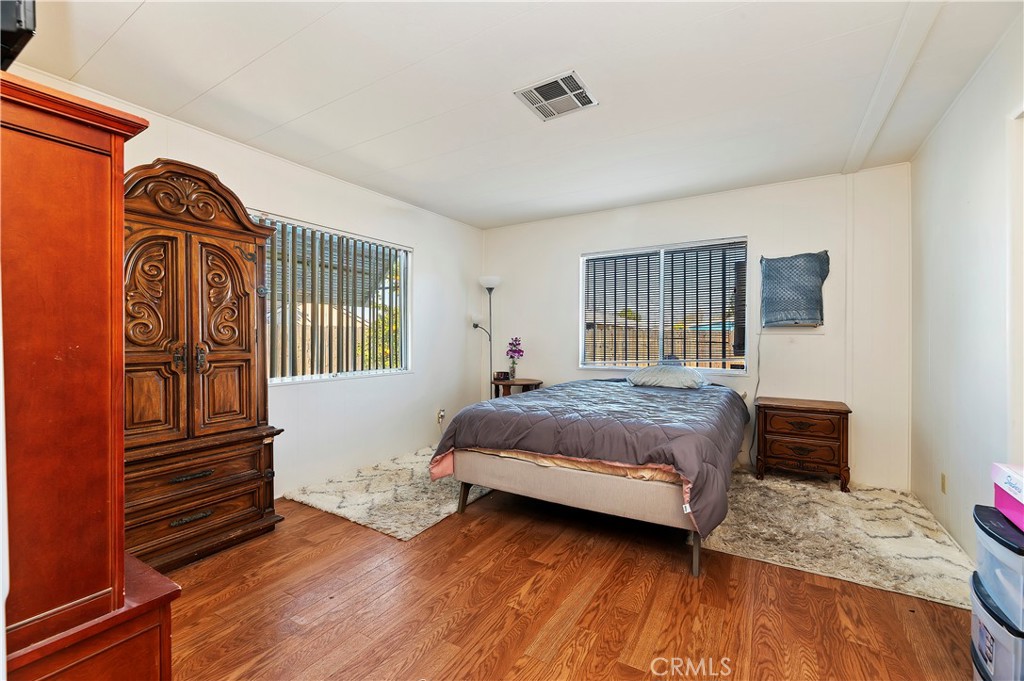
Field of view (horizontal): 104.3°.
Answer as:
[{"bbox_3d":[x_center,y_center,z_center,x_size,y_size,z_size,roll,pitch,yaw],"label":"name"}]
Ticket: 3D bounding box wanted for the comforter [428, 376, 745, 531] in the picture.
[{"bbox_3d":[0.725,0.685,3.077,1.820,0.550,1.950,0,1,30],"label":"comforter"}]

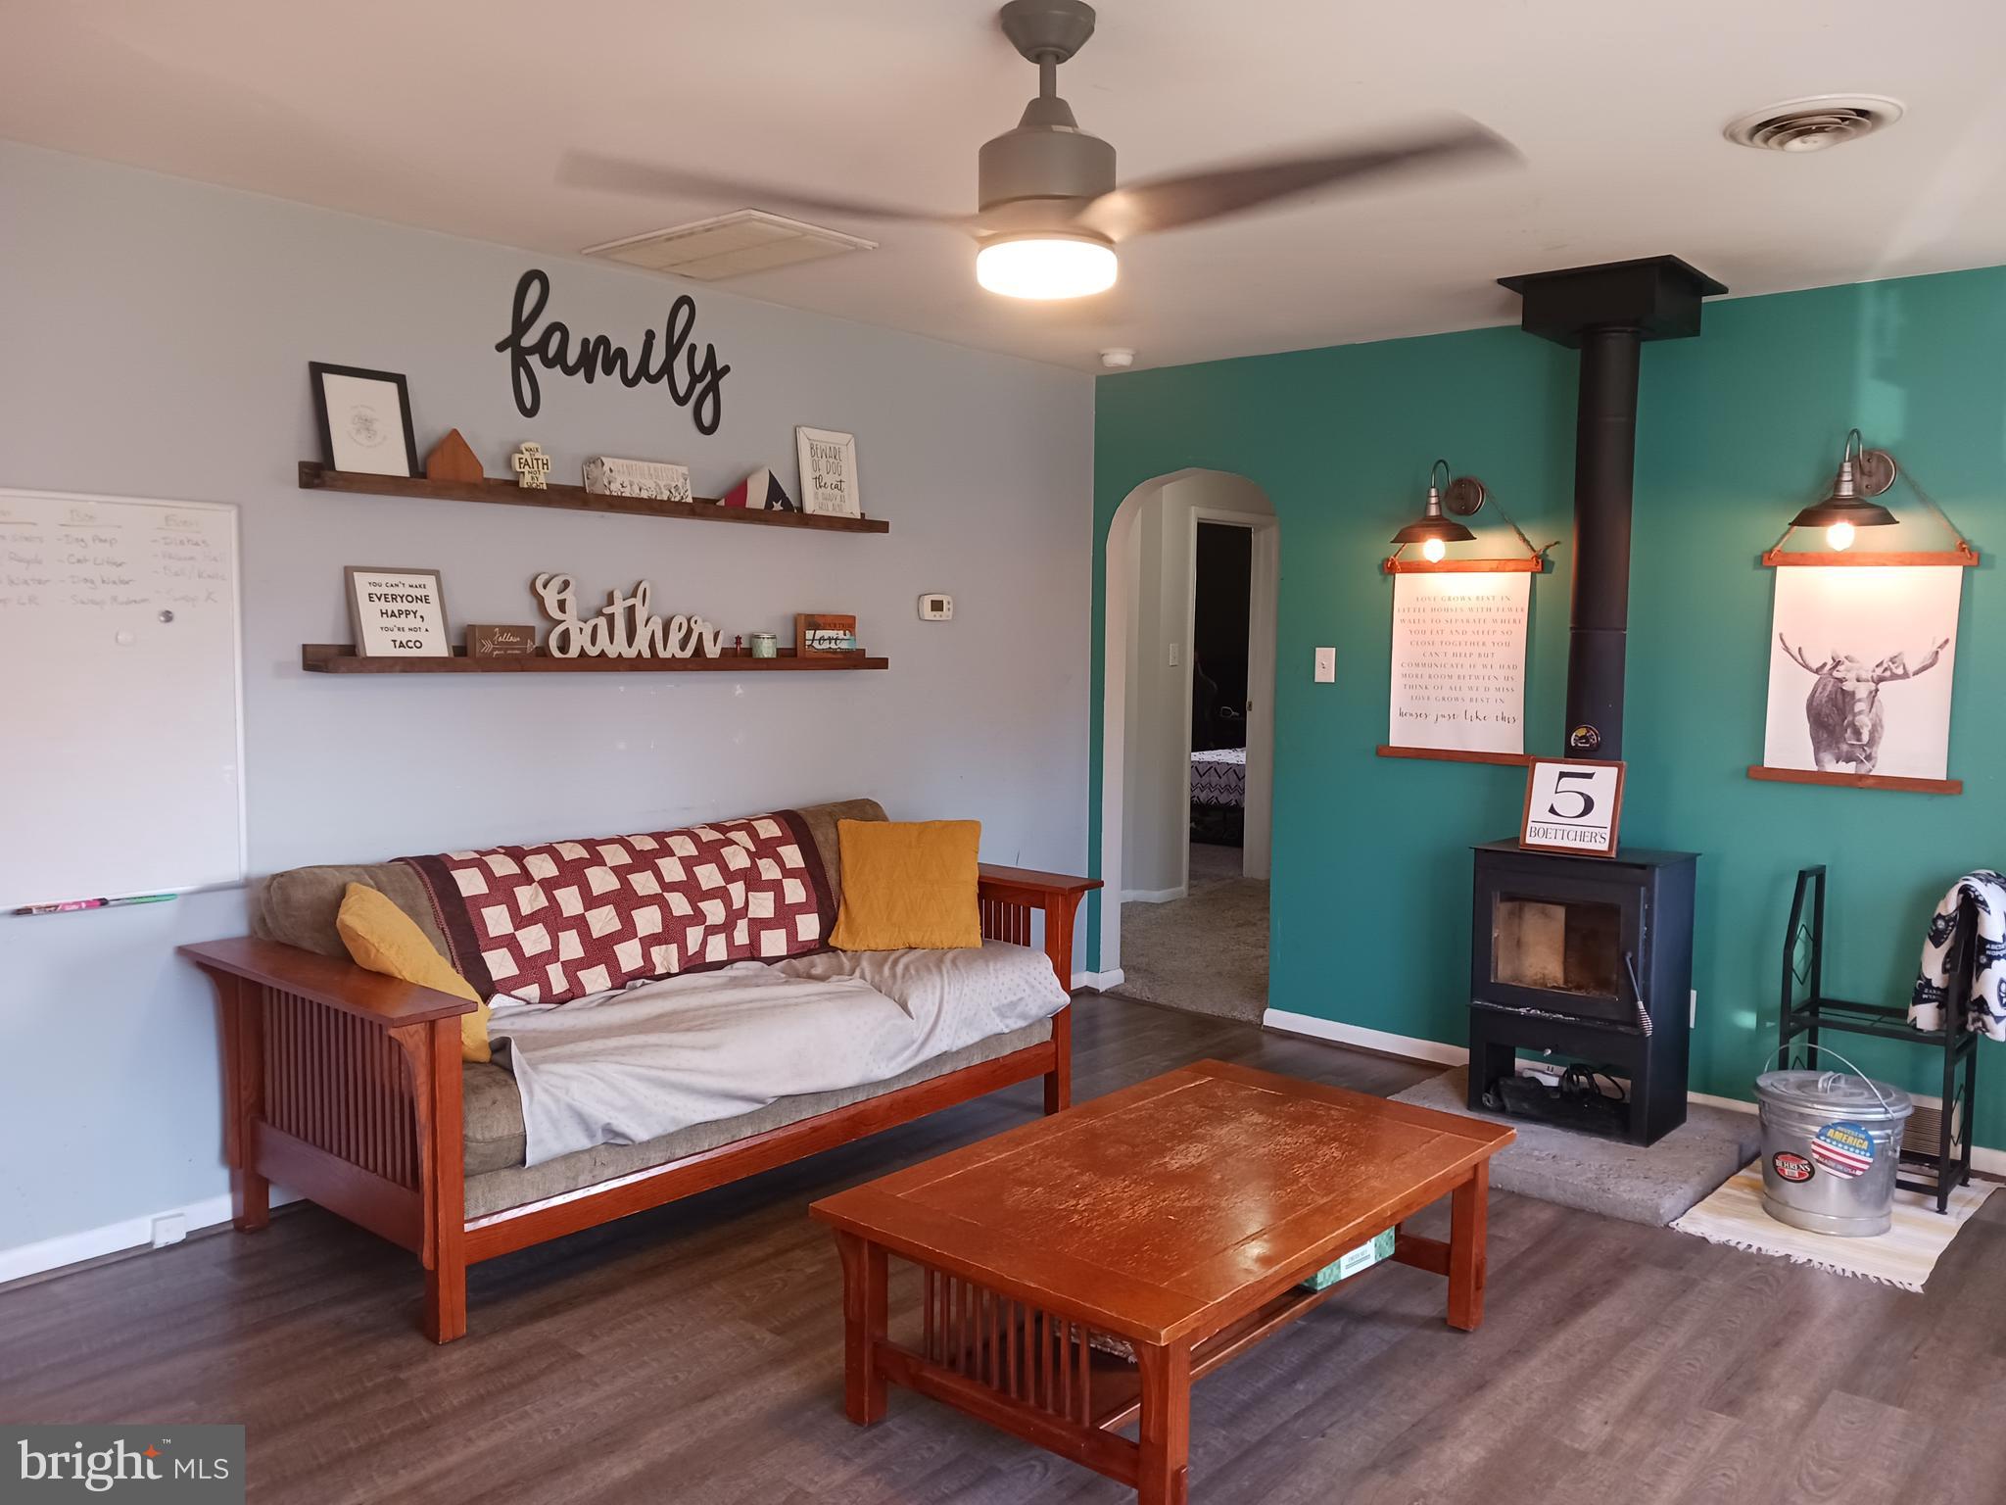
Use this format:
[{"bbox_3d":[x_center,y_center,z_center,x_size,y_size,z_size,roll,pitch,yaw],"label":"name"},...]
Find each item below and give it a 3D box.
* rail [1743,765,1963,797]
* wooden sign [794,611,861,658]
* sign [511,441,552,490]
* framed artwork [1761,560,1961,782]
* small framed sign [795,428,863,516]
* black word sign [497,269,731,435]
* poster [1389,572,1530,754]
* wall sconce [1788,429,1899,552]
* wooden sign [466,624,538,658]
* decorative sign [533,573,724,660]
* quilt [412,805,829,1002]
[{"bbox_3d":[2.352,0.077,4.331,0.532,0.034,0.020,5,6,42],"label":"rail"},{"bbox_3d":[-0.565,-0.360,5.006,0.041,0.153,0.223,5,6,40],"label":"wooden sign"},{"bbox_3d":[-1.249,-0.745,4.146,0.030,0.150,0.106,5,6,40],"label":"sign"},{"bbox_3d":[2.360,-0.223,4.306,0.456,0.563,0.010,5,6,42],"label":"framed artwork"},{"bbox_3d":[-0.556,-0.867,4.953,0.024,0.295,0.228,-4,0,42],"label":"small framed sign"},{"bbox_3d":[-1.074,-1.111,4.388,0.013,0.375,0.770,5,6,42],"label":"black word sign"},{"bbox_3d":[1.503,-0.295,5.143,0.468,0.591,0.012,5,6,40],"label":"poster"},{"bbox_3d":[2.280,-0.693,4.178,0.284,0.320,0.433,5,6,40],"label":"wall sconce"},{"bbox_3d":[-1.314,-0.278,4.114,0.044,0.107,0.171,5,6,42],"label":"wooden sign"},{"bbox_3d":[-1.042,-0.367,4.404,0.027,0.248,0.621,5,6,42],"label":"decorative sign"},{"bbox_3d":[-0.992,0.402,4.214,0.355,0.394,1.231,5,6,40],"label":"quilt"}]

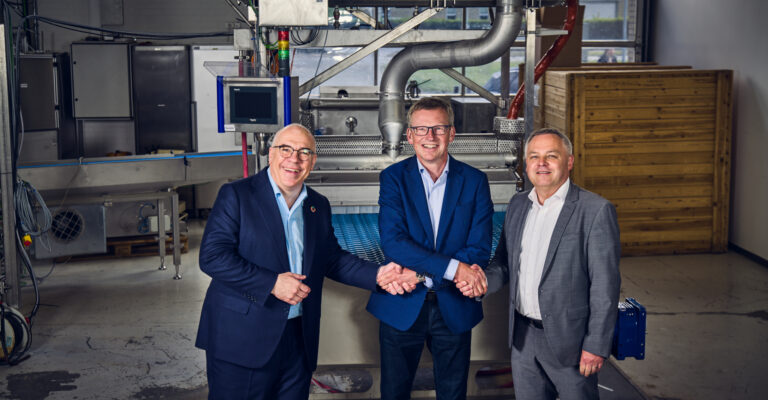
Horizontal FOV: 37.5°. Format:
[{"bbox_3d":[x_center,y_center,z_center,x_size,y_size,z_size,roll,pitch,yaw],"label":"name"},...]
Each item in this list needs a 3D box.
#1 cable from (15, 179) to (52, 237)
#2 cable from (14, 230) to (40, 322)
[{"bbox_3d":[-2.510,0.055,8.100,0.255,0.410,0.180,-1,9,-5],"label":"cable"},{"bbox_3d":[-2.460,0.525,7.800,0.200,0.600,0.240,-1,9,-5],"label":"cable"}]

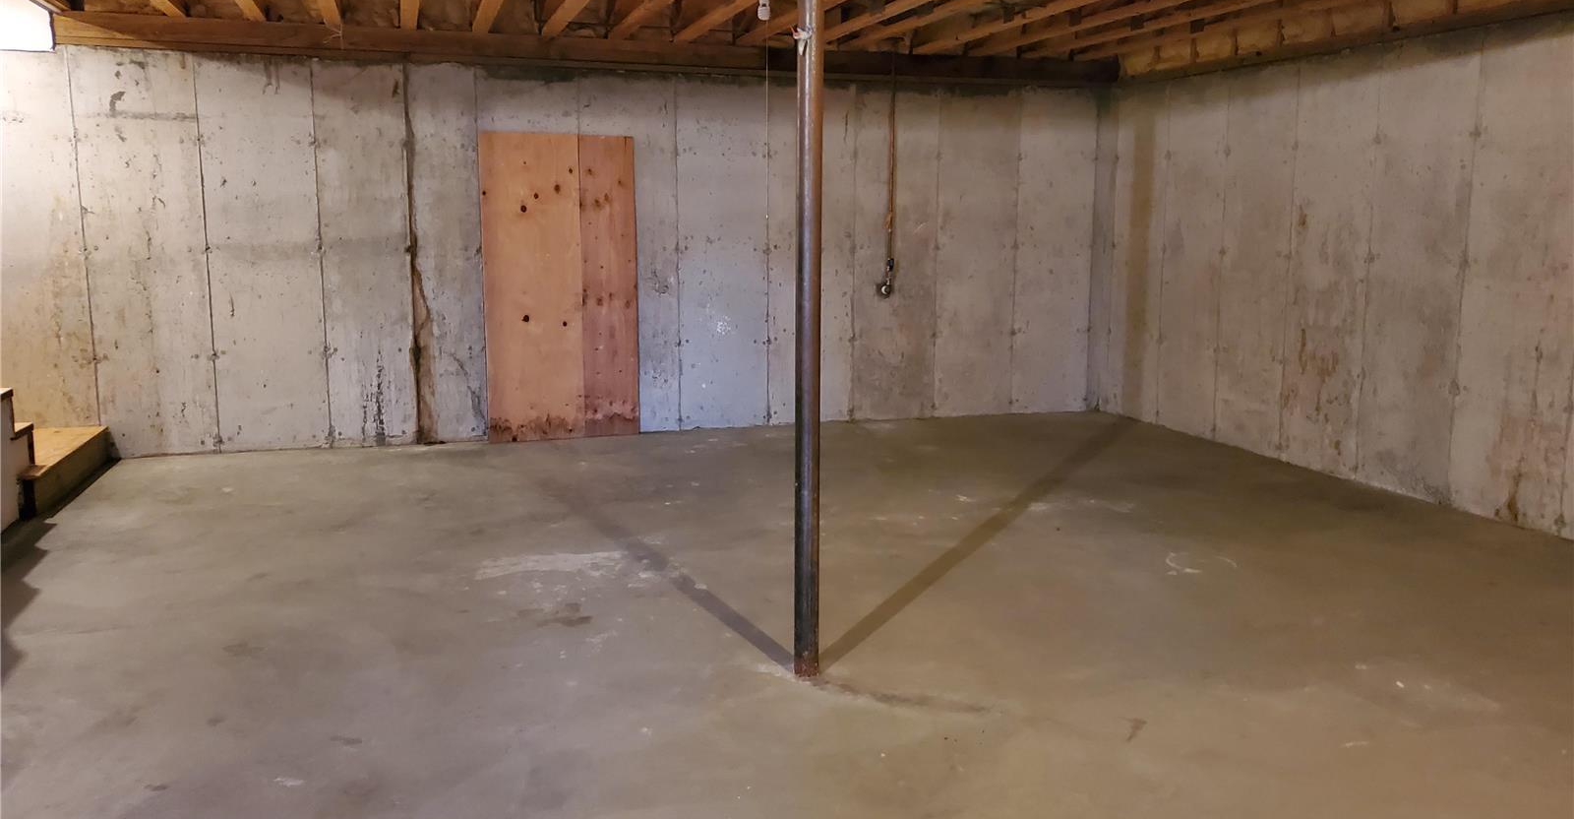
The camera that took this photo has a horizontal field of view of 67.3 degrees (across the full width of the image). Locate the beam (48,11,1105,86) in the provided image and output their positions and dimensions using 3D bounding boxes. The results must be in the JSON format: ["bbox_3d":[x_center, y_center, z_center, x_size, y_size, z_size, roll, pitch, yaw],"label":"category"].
[{"bbox_3d":[-0.840,-2.192,7.369,6.540,0.178,0.100,-3,10,-18],"label":"beam"}]

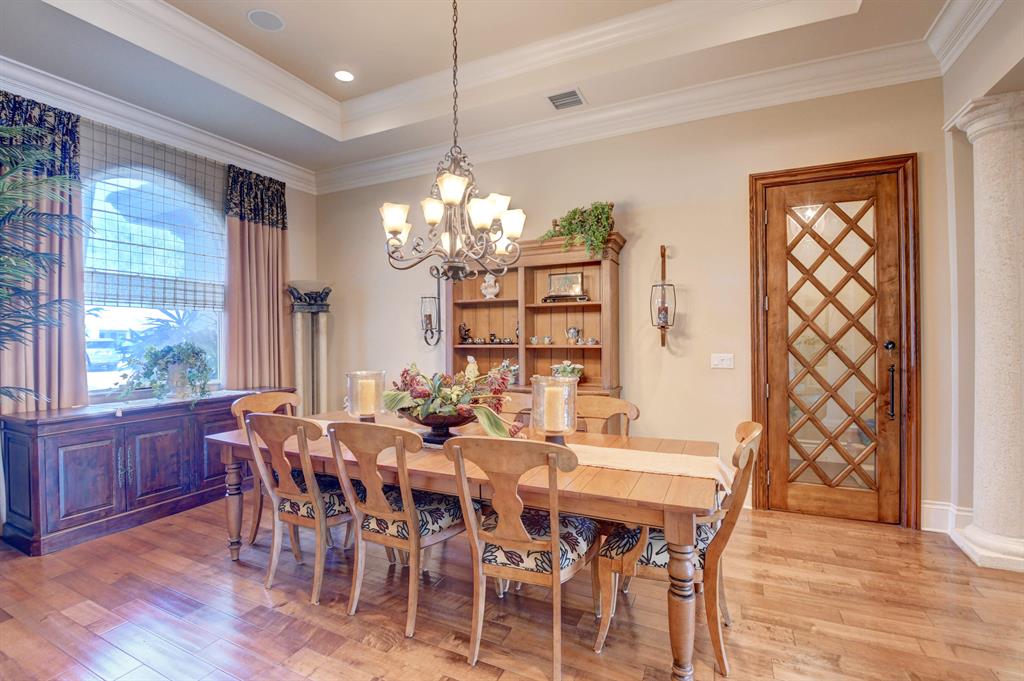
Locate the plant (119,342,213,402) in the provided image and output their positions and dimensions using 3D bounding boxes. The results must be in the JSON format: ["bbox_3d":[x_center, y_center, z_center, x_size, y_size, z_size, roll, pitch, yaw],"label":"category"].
[{"bbox_3d":[-2.795,0.251,3.465,0.400,0.480,0.550,-1,1,29],"label":"plant"}]

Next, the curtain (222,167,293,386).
[{"bbox_3d":[-2.537,-0.172,4.295,0.150,2.990,0.600,-1,1,29],"label":"curtain"}]

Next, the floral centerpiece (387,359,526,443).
[{"bbox_3d":[-0.401,0.389,2.699,0.812,0.507,0.528,-1,0,26],"label":"floral centerpiece"}]

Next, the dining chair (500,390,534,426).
[{"bbox_3d":[-0.154,0.898,3.163,0.538,0.979,0.639,-1,0,25],"label":"dining chair"}]

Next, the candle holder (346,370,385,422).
[{"bbox_3d":[-1.070,0.445,3.104,0.254,0.416,0.254,-1,0,26],"label":"candle holder"}]

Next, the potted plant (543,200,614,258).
[{"bbox_3d":[0.571,-0.967,3.713,0.588,0.446,0.365,-1,0,22],"label":"potted plant"}]

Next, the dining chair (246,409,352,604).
[{"bbox_3d":[-1.127,0.916,2.527,0.538,0.989,0.639,-1,0,25],"label":"dining chair"}]

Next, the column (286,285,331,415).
[{"bbox_3d":[-2.246,0.398,4.728,0.426,2.038,0.426,-1,0,22],"label":"column"}]

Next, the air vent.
[{"bbox_3d":[0.433,-1.889,3.366,0.260,0.025,0.250,-1,1,23],"label":"air vent"}]

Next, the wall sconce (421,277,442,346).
[{"bbox_3d":[-0.803,-0.346,4.234,0.180,0.800,0.260,-1,1,23],"label":"wall sconce"}]

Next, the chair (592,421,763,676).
[{"bbox_3d":[0.781,0.884,1.980,0.639,0.989,0.538,-1,0,26],"label":"chair"}]

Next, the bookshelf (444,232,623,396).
[{"bbox_3d":[0.155,0.242,3.750,1.620,2.130,0.430,-1,1,23],"label":"bookshelf"}]

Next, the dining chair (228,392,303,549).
[{"bbox_3d":[-1.514,0.862,2.937,0.580,0.960,0.550,-1,1,28],"label":"dining chair"}]

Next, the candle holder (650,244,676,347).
[{"bbox_3d":[1.198,-0.352,3.395,0.190,0.810,0.260,-1,1,23],"label":"candle holder"}]

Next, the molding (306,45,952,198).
[{"bbox_3d":[0.292,-1.895,3.989,5.772,0.201,0.139,-1,0,22],"label":"molding"}]

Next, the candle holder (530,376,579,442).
[{"bbox_3d":[0.217,0.367,2.138,0.240,0.360,0.240,-1,1,23],"label":"candle holder"}]

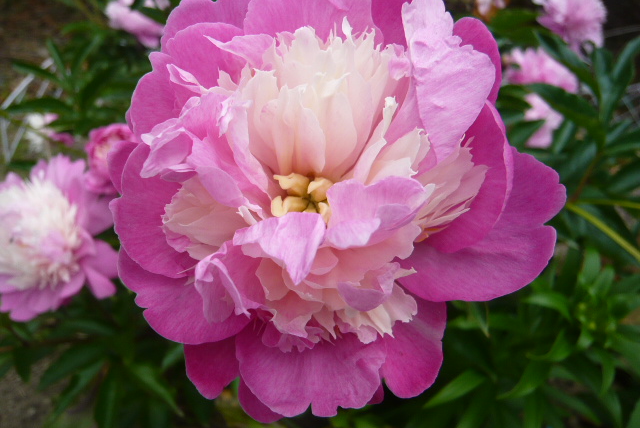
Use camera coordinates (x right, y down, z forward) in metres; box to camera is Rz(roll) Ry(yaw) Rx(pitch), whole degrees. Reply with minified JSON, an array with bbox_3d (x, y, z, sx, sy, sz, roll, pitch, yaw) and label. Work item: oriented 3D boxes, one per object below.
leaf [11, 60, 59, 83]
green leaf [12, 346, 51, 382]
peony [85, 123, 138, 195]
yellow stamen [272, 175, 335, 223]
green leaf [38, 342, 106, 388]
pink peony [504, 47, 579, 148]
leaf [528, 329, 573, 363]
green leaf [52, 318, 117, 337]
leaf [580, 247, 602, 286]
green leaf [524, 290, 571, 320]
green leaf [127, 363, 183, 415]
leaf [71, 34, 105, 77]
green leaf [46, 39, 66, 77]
[{"bbox_3d":[-0.465,-0.232,0.845,0.076,0.014,0.022,19,56,-8],"label":"leaf"},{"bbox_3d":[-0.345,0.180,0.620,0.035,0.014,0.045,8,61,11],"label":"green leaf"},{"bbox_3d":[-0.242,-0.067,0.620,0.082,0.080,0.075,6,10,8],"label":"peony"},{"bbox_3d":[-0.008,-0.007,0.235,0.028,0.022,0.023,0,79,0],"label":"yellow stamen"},{"bbox_3d":[-0.286,0.176,0.600,0.088,0.015,0.025,-32,43,-9],"label":"green leaf"},{"bbox_3d":[0.325,-0.171,0.760,0.105,0.100,0.105,3,27,5],"label":"pink peony"},{"bbox_3d":[0.256,0.148,0.575,0.069,0.018,0.030,-7,54,-26],"label":"leaf"},{"bbox_3d":[-0.282,0.136,0.620,0.075,0.014,0.022,2,35,-6],"label":"green leaf"},{"bbox_3d":[0.288,0.056,0.550,0.021,0.012,0.042,-2,72,-3],"label":"leaf"},{"bbox_3d":[0.236,0.095,0.540,0.050,0.015,0.018,18,36,-6],"label":"green leaf"},{"bbox_3d":[-0.197,0.209,0.620,0.097,0.016,0.026,31,61,24],"label":"green leaf"},{"bbox_3d":[-0.385,-0.261,0.855,0.024,0.014,0.085,31,83,19],"label":"leaf"},{"bbox_3d":[-0.434,-0.258,0.855,0.018,0.013,0.073,-25,82,-16],"label":"green leaf"}]

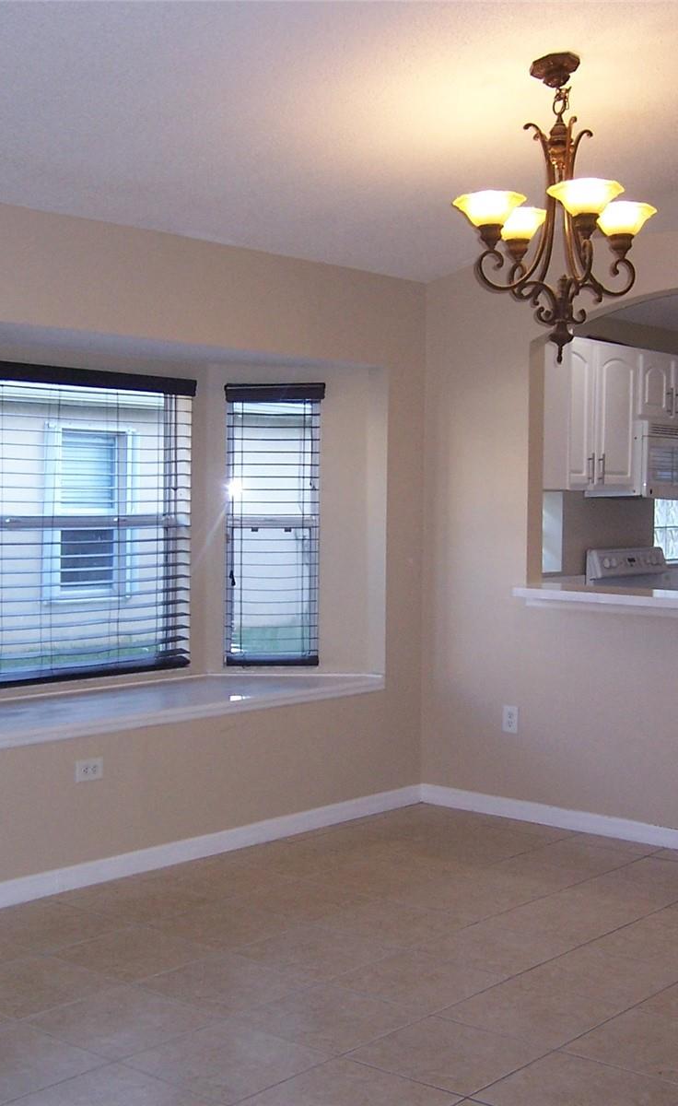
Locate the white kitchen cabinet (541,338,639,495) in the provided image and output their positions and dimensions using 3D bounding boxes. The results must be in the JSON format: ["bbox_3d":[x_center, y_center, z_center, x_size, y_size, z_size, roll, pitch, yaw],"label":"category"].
[{"bbox_3d":[1.253,-0.708,7.376,0.330,0.755,0.712,2,3,42],"label":"white kitchen cabinet"}]

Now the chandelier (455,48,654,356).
[{"bbox_3d":[0.515,-0.801,3.303,0.490,0.705,0.490,0,2,0],"label":"chandelier"}]

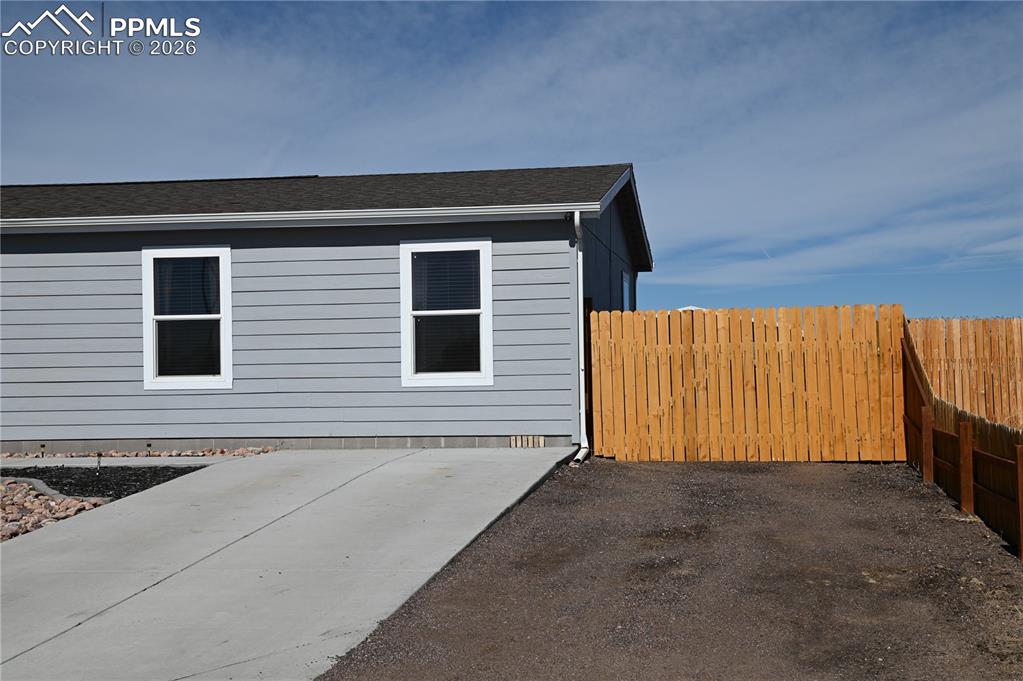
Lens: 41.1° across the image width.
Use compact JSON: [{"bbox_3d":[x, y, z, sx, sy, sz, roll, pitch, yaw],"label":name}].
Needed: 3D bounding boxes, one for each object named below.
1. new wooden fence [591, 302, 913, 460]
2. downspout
[{"bbox_3d":[2.790,0.525,16.250,3.660,1.840,0.100,-1,-1,7],"label":"new wooden fence"},{"bbox_3d":[0.795,-0.030,15.830,0.140,2.930,0.400,-1,-1,7],"label":"downspout"}]

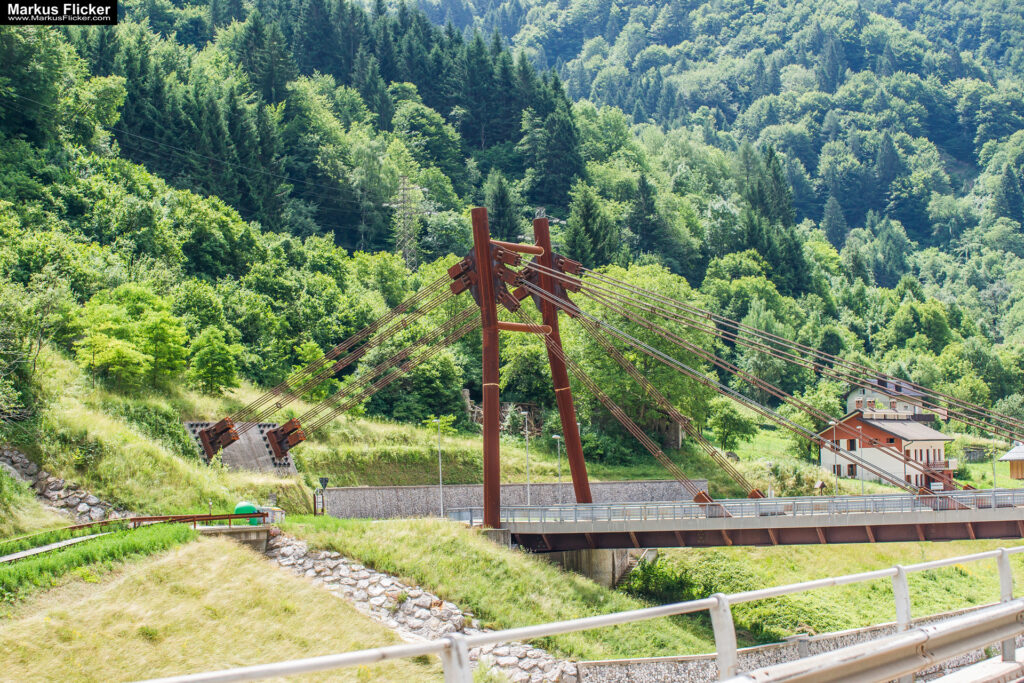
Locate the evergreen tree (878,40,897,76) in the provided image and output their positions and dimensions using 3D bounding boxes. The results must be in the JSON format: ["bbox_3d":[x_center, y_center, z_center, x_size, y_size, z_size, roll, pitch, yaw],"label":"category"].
[{"bbox_3d":[130.240,-96.910,740.000,6.240,14.980,6.240,-2,-4,0],"label":"evergreen tree"}]

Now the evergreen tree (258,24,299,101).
[{"bbox_3d":[-38.310,-44.980,350.000,6.560,14.700,6.560,-2,-4,0],"label":"evergreen tree"}]

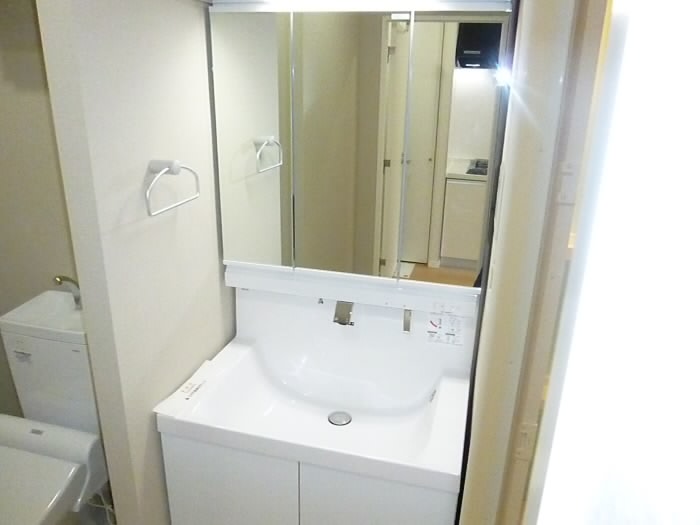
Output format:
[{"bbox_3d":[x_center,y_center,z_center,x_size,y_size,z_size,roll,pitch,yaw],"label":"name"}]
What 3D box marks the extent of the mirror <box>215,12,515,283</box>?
[{"bbox_3d":[-0.004,-0.293,1.346,0.750,0.675,0.030,6,19,14],"label":"mirror"}]

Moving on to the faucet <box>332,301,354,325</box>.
[{"bbox_3d":[-0.015,0.150,1.497,0.050,0.067,0.068,6,19,14],"label":"faucet"}]

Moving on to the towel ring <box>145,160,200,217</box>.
[{"bbox_3d":[-0.426,-0.184,1.172,0.066,0.113,0.205,6,19,14],"label":"towel ring"}]

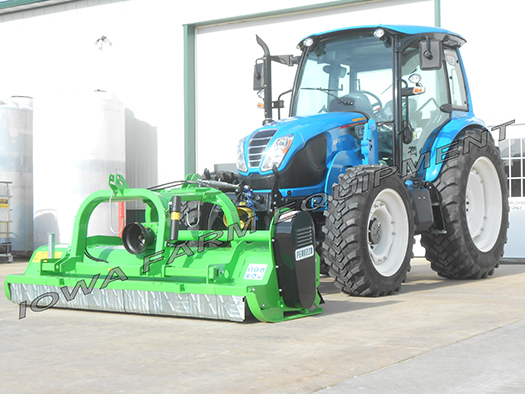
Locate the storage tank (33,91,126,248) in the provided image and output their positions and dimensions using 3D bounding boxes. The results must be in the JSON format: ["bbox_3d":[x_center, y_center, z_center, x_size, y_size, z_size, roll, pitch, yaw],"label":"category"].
[{"bbox_3d":[-3.351,-0.440,17.500,1.670,3.020,1.670,-1,-1,0],"label":"storage tank"}]

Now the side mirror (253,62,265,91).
[{"bbox_3d":[-0.027,-1.306,10.400,0.080,0.280,0.210,1,-2,-42],"label":"side mirror"}]

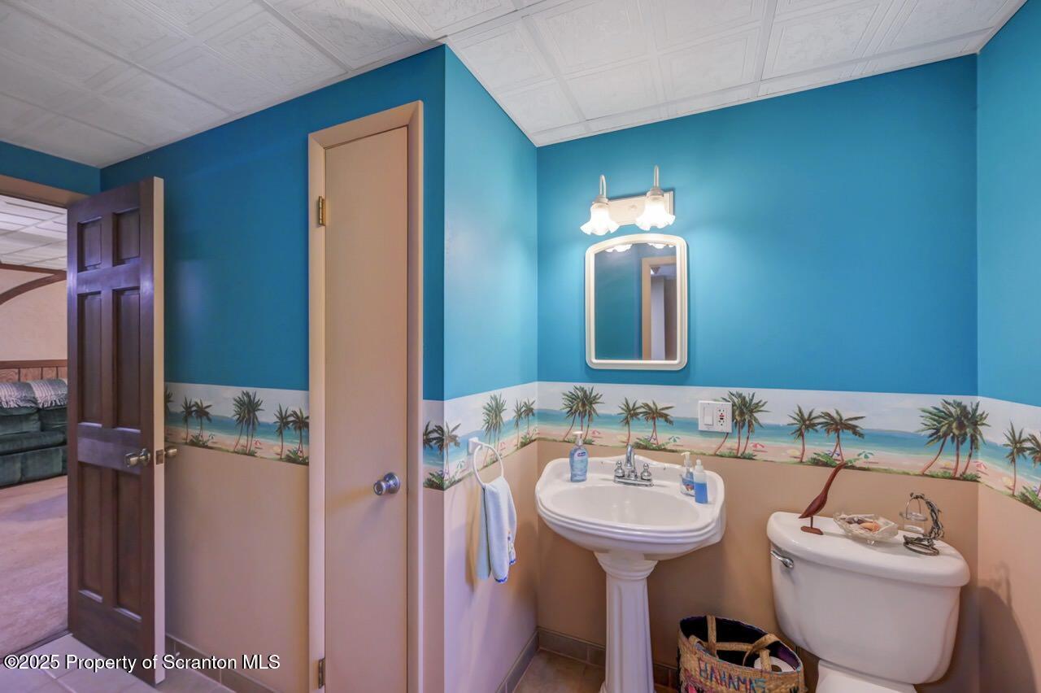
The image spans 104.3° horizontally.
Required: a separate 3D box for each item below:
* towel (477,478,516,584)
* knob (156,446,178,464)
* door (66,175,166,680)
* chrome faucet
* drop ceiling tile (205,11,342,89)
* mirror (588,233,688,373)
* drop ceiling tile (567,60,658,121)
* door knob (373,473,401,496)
[{"bbox_3d":[-0.071,0.588,1.341,0.100,0.305,0.170,0,0,26],"label":"towel"},{"bbox_3d":[-1.502,0.452,1.715,0.062,0.062,0.062,0,0,24],"label":"knob"},{"bbox_3d":[-1.819,0.338,1.803,0.770,2.035,0.037,0,0,24],"label":"door"},{"bbox_3d":[0.412,0.440,1.500,0.150,0.165,0.155,0,0,22],"label":"chrome faucet"},{"bbox_3d":[-0.757,-0.910,1.249,0.290,0.020,0.270,0,0,24],"label":"drop ceiling tile"},{"bbox_3d":[0.461,-0.178,1.640,0.400,0.545,0.035,0,0,23],"label":"mirror"},{"bbox_3d":[0.336,-0.910,1.444,0.285,0.020,0.275,0,0,24],"label":"drop ceiling tile"},{"bbox_3d":[-0.419,0.433,1.257,0.066,0.066,0.062,0,0,24],"label":"door knob"}]

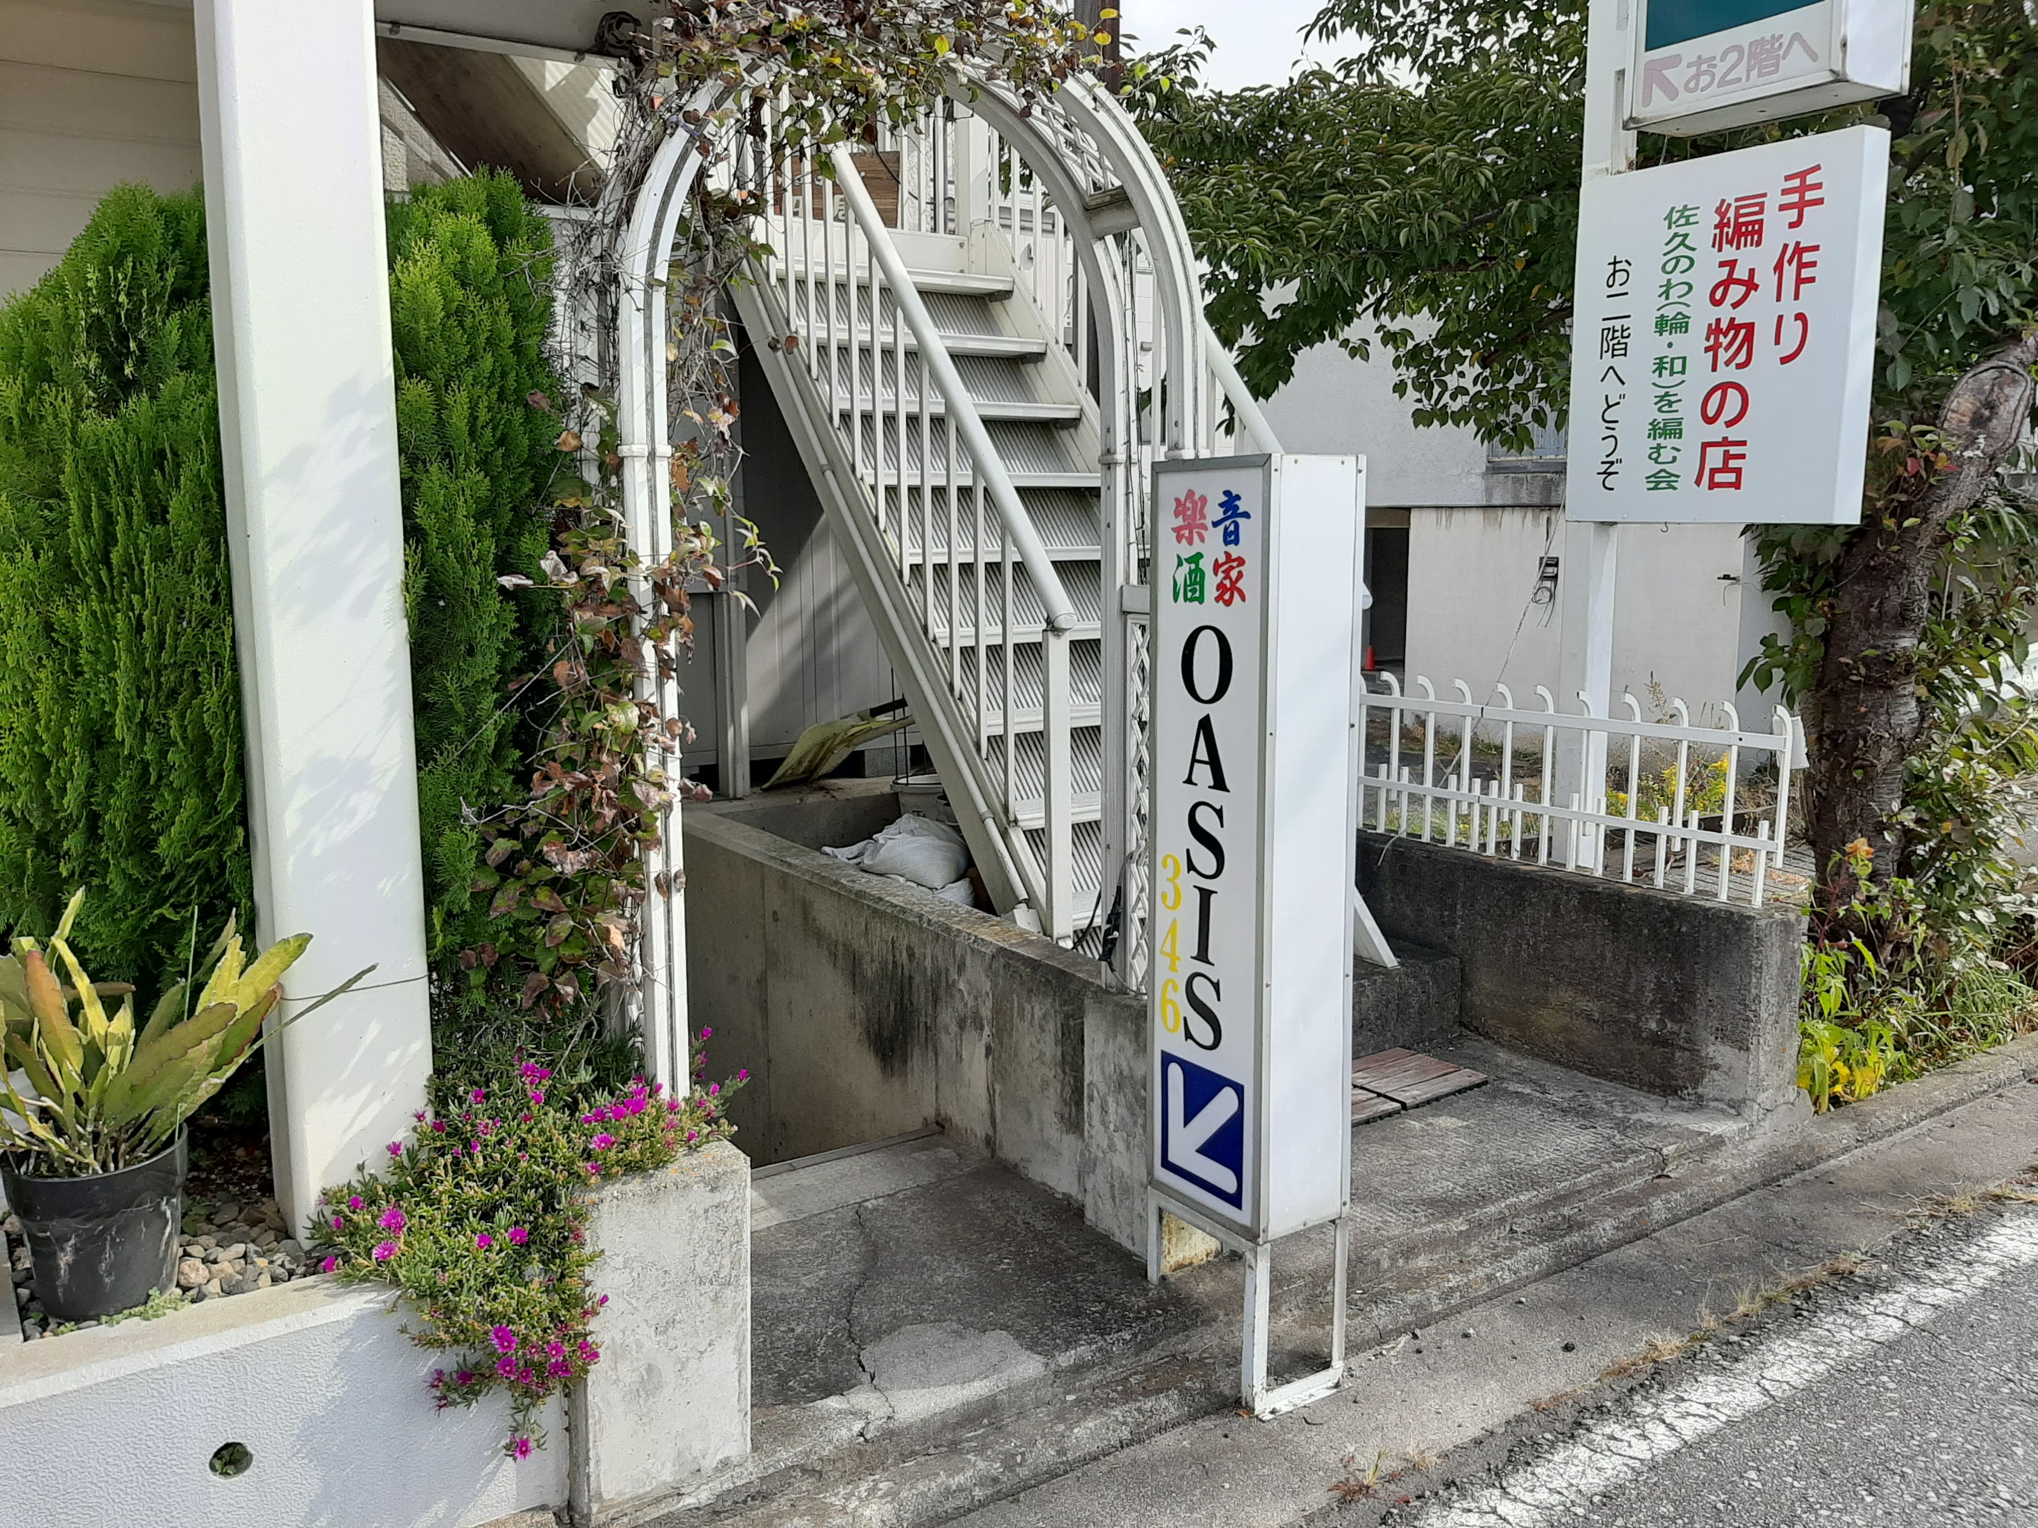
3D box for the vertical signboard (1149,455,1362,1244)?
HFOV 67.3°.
[{"bbox_3d":[0.396,0.134,2.607,0.205,1.280,0.292,-6,10,-33],"label":"vertical signboard"}]

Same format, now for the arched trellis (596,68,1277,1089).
[{"bbox_3d":[-0.183,-0.352,2.639,1.037,1.741,0.333,-4,9,-25],"label":"arched trellis"}]

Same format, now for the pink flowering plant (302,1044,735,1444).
[{"bbox_3d":[-0.752,0.690,2.303,0.640,0.461,0.512,-6,10,-33],"label":"pink flowering plant"}]

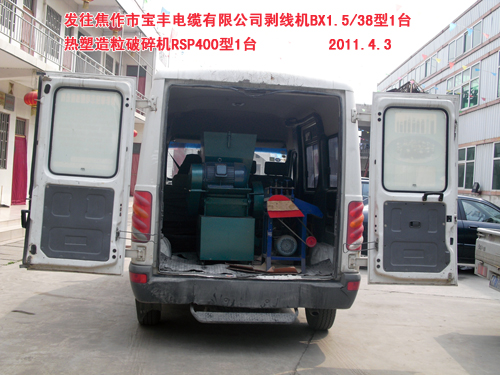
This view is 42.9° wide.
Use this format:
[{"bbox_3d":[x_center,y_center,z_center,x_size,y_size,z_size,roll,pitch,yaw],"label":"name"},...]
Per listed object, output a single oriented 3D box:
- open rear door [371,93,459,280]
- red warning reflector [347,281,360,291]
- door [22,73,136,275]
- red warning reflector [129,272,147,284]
[{"bbox_3d":[1.428,0.020,5.500,0.760,1.640,0.100,1,0,-3],"label":"open rear door"},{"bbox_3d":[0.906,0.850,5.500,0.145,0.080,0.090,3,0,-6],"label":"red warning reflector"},{"bbox_3d":[-1.409,-0.115,5.300,0.800,1.630,0.100,4,0,1],"label":"door"},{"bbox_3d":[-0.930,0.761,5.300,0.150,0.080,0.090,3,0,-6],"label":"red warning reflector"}]

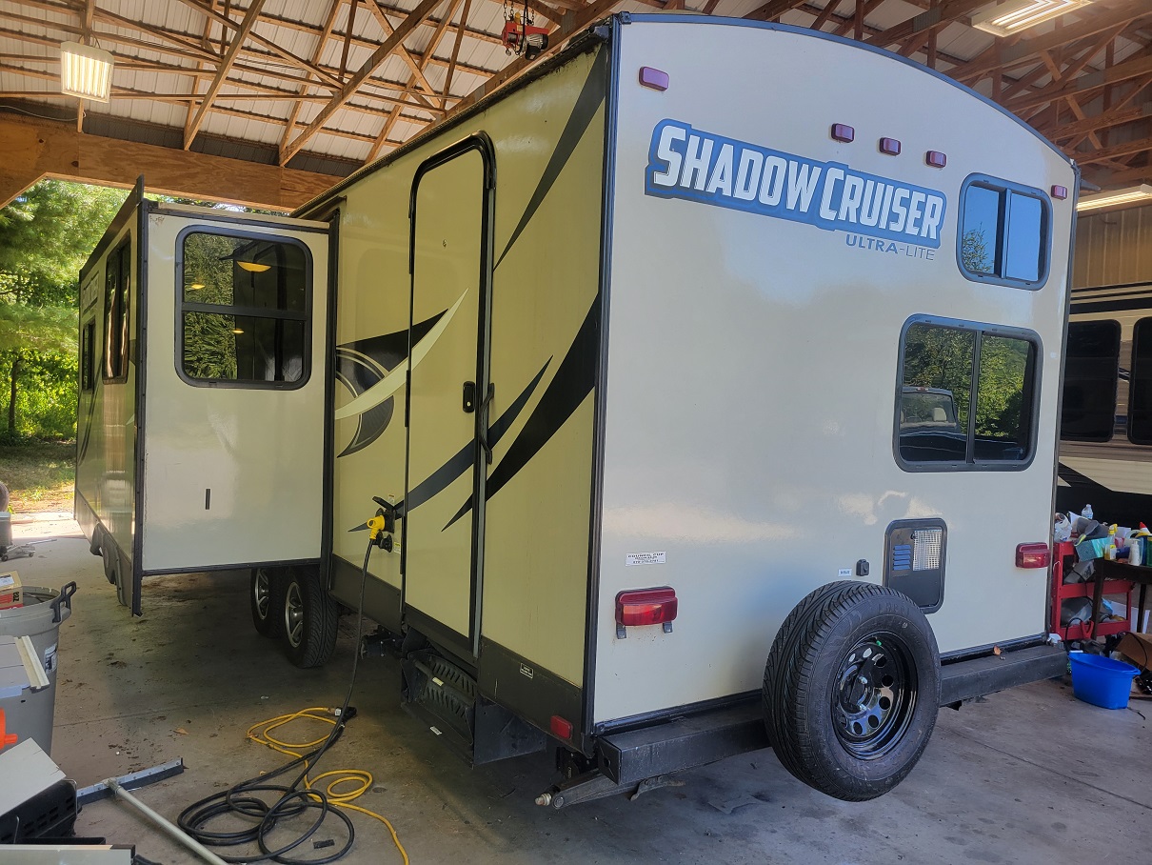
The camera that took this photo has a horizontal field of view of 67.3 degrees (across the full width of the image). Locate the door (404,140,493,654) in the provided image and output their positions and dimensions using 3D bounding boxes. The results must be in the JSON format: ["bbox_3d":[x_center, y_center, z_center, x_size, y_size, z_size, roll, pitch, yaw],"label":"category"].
[{"bbox_3d":[-0.514,-0.150,3.346,0.050,1.870,0.700,1,2,-33],"label":"door"}]

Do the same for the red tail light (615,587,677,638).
[{"bbox_3d":[0.218,0.531,2.558,0.210,0.135,0.050,1,2,-33],"label":"red tail light"}]

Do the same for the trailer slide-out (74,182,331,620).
[{"bbox_3d":[-2.791,-0.255,6.028,0.920,2.090,3.980,1,2,-33],"label":"trailer slide-out"}]

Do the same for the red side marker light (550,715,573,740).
[{"bbox_3d":[-0.046,0.888,2.600,0.020,0.048,0.096,1,2,-33],"label":"red side marker light"}]

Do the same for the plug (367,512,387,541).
[{"bbox_3d":[-0.871,0.417,3.776,0.080,0.110,0.058,1,2,-33],"label":"plug"}]

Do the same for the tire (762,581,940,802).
[{"bbox_3d":[0.901,0.826,2.808,0.687,0.687,0.205,1,2,-33],"label":"tire"}]

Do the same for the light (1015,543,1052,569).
[{"bbox_3d":[1.957,0.525,3.688,0.210,0.113,0.050,1,2,-33],"label":"light"}]

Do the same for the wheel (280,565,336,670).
[{"bbox_3d":[-1.741,1.173,5.638,0.205,0.680,0.685,1,2,-33],"label":"wheel"}]

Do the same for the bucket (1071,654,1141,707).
[{"bbox_3d":[3.276,1.557,5.363,0.250,0.245,0.360,1,2,-33],"label":"bucket"}]

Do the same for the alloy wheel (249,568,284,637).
[{"bbox_3d":[-2.199,1.143,6.342,0.205,0.680,0.685,1,2,-33],"label":"alloy wheel"}]

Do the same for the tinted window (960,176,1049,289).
[{"bbox_3d":[1.743,-0.793,3.483,0.635,0.420,0.035,1,2,-33],"label":"tinted window"}]

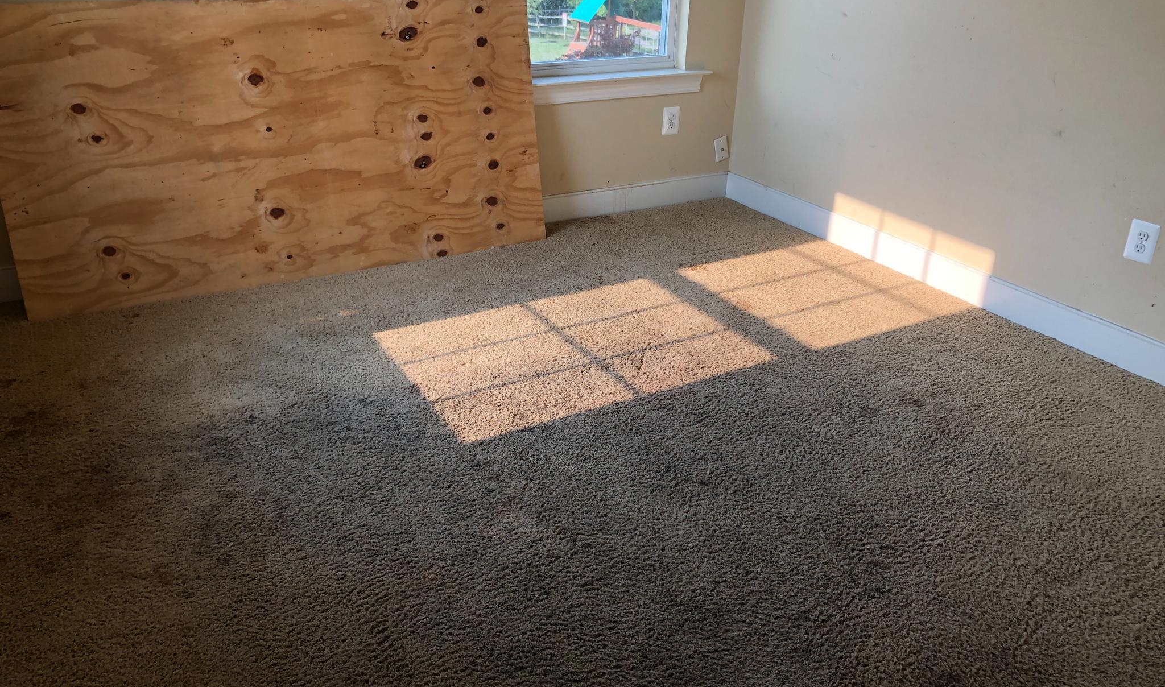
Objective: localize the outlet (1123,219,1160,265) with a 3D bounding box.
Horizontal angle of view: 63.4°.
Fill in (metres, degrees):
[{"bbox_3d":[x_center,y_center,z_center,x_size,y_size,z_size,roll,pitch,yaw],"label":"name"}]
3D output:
[{"bbox_3d":[1.742,-0.315,2.935,0.010,0.124,0.082,-13,29,-28],"label":"outlet"}]

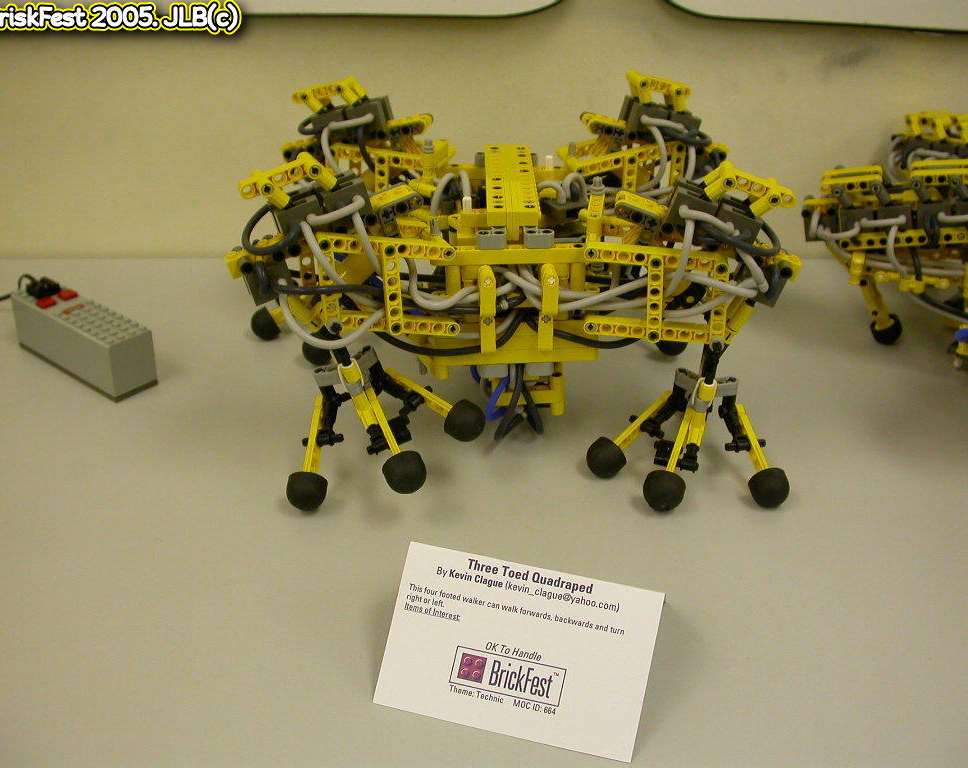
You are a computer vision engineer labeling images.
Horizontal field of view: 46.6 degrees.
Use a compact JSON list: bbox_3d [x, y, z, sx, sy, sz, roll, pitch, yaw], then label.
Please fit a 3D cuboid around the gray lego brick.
[{"bbox_3d":[-0.263,-0.029,0.738,0.112,0.040,0.032,23,34,34],"label":"gray lego brick"}]

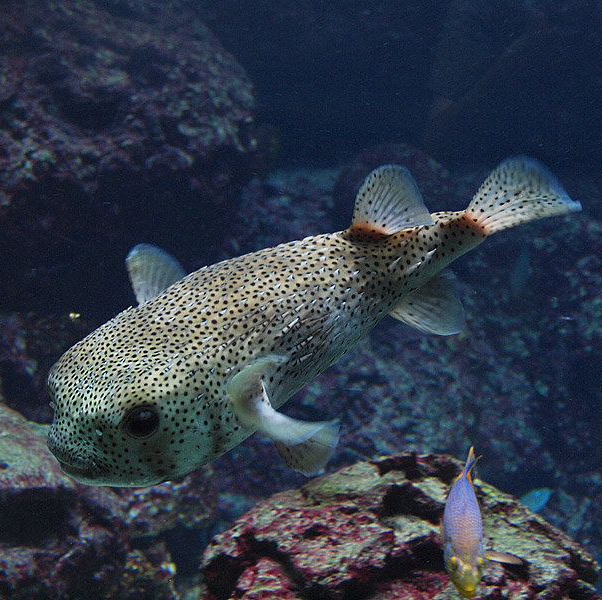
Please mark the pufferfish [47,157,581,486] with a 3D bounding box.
[{"bbox_3d":[0.005,0.010,1.118,0.480,0.160,0.190,-29,21,-28],"label":"pufferfish"}]

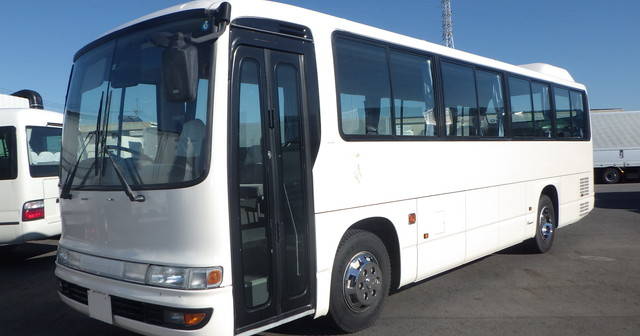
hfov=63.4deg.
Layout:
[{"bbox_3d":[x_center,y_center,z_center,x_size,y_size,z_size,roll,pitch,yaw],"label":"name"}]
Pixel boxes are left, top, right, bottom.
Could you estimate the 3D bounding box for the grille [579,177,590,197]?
[{"bbox_3d":[4.659,0.330,9.125,0.040,0.324,0.582,0,2,42],"label":"grille"}]

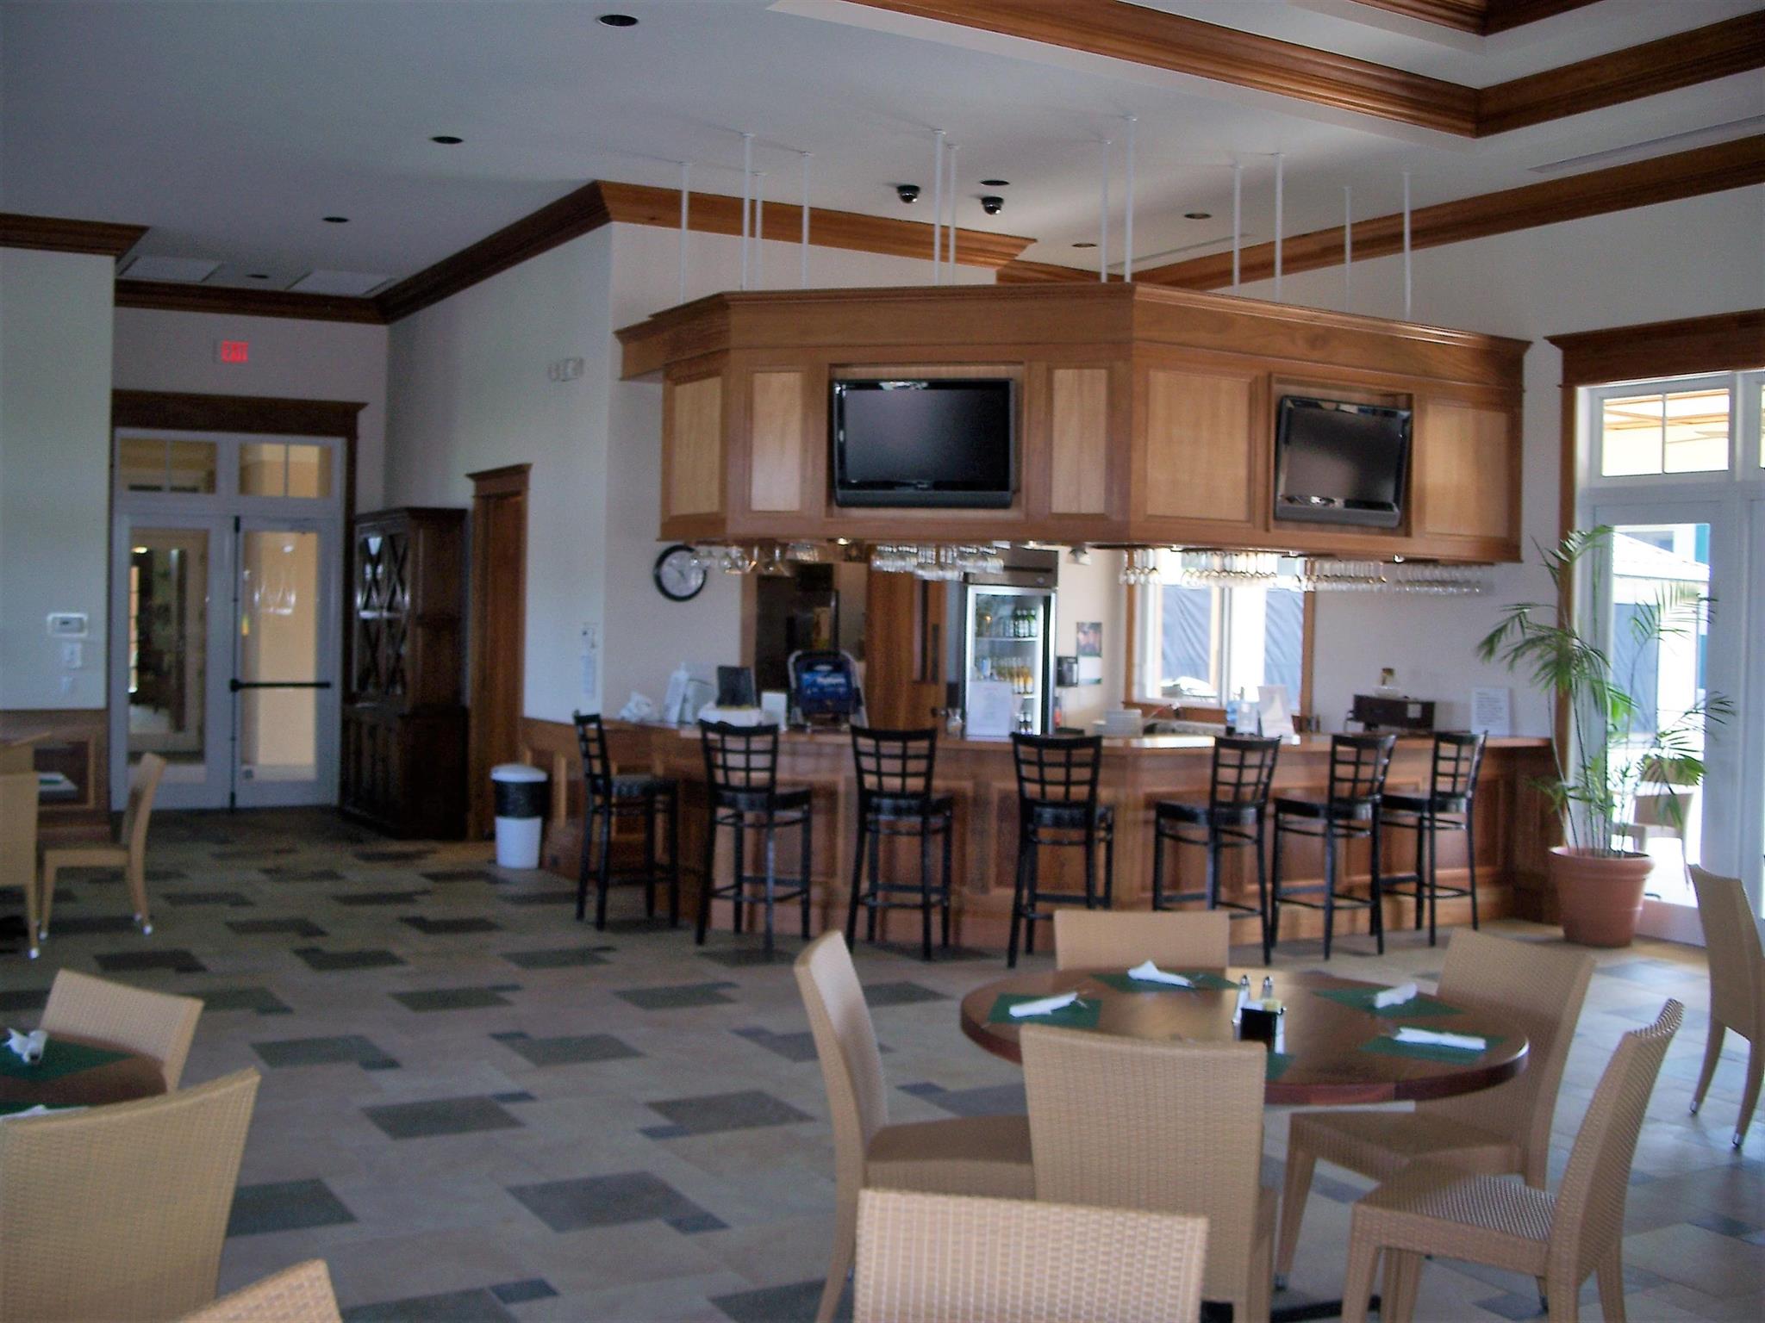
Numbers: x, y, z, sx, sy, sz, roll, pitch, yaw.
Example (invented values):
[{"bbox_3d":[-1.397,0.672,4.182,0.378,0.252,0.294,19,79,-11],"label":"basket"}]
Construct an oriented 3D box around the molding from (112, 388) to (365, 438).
[{"bbox_3d":[-5.046,-1.937,14.684,2.060,0.290,0.130,0,2,-30],"label":"molding"}]

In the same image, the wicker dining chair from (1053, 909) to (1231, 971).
[{"bbox_3d":[0.720,1.132,4.991,0.480,0.870,0.630,1,2,0],"label":"wicker dining chair"}]

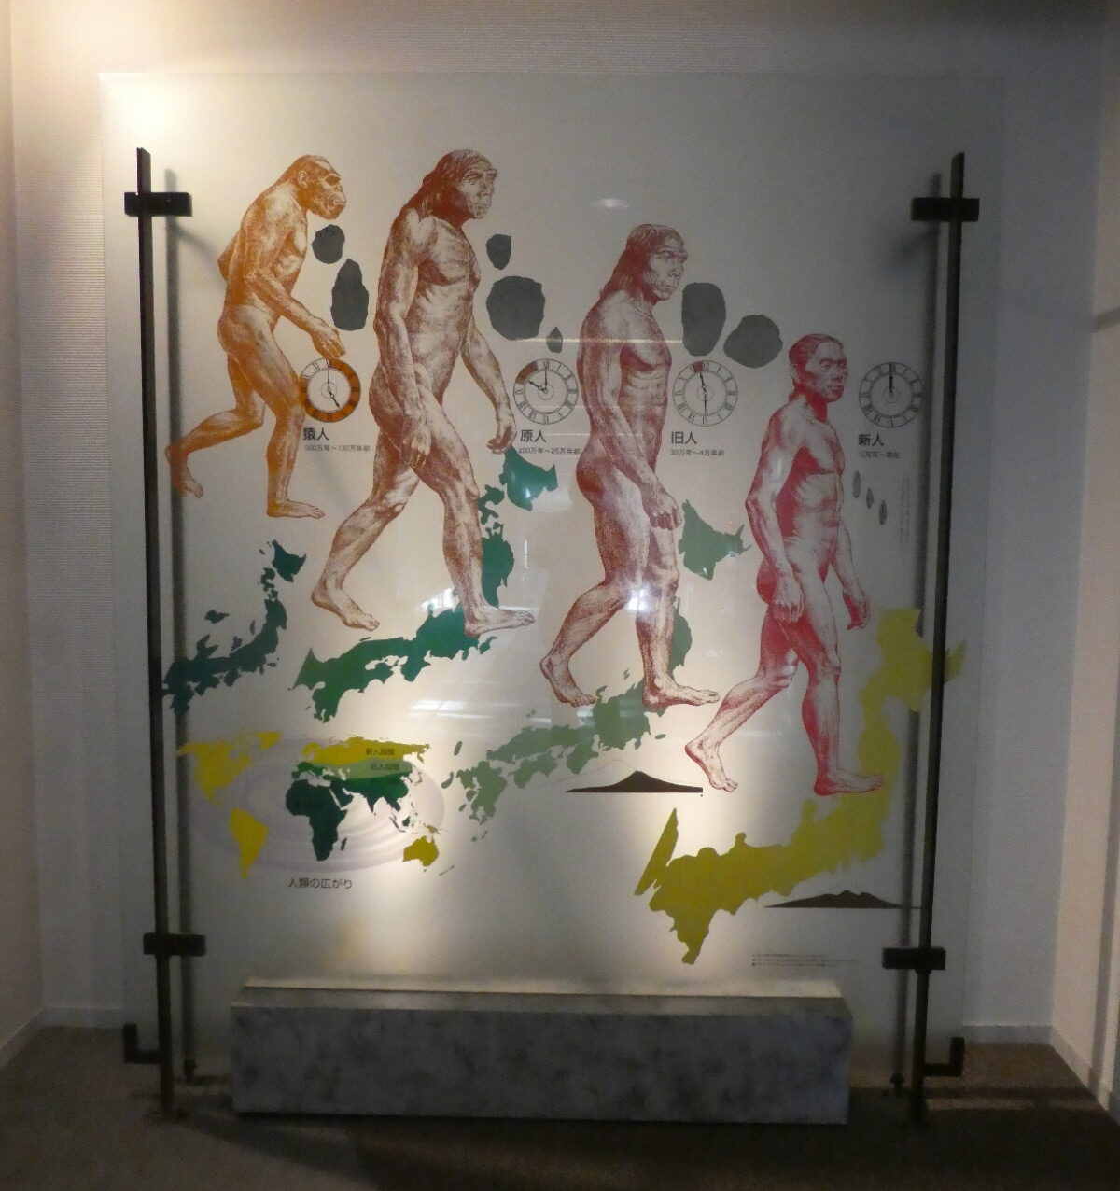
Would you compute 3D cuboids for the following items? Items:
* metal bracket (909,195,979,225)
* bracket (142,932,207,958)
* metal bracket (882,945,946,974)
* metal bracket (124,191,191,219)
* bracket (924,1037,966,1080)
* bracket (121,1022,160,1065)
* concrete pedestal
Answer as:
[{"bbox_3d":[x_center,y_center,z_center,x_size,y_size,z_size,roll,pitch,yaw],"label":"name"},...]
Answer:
[{"bbox_3d":[0.912,-0.911,2.449,0.151,0.049,0.026,1,5,1],"label":"metal bracket"},{"bbox_3d":[-0.981,0.893,2.639,0.151,0.049,0.026,1,5,1],"label":"bracket"},{"bbox_3d":[0.894,0.916,2.612,0.151,0.049,0.026,1,5,1],"label":"metal bracket"},{"bbox_3d":[-0.959,-0.933,2.475,0.151,0.049,0.026,1,5,1],"label":"metal bracket"},{"bbox_3d":[0.975,1.179,2.641,0.100,0.088,0.031,1,5,1],"label":"bracket"},{"bbox_3d":[-1.067,1.155,2.670,0.100,0.088,0.031,1,5,1],"label":"bracket"},{"bbox_3d":[-0.048,1.158,2.663,1.533,0.278,0.180,1,5,1],"label":"concrete pedestal"}]

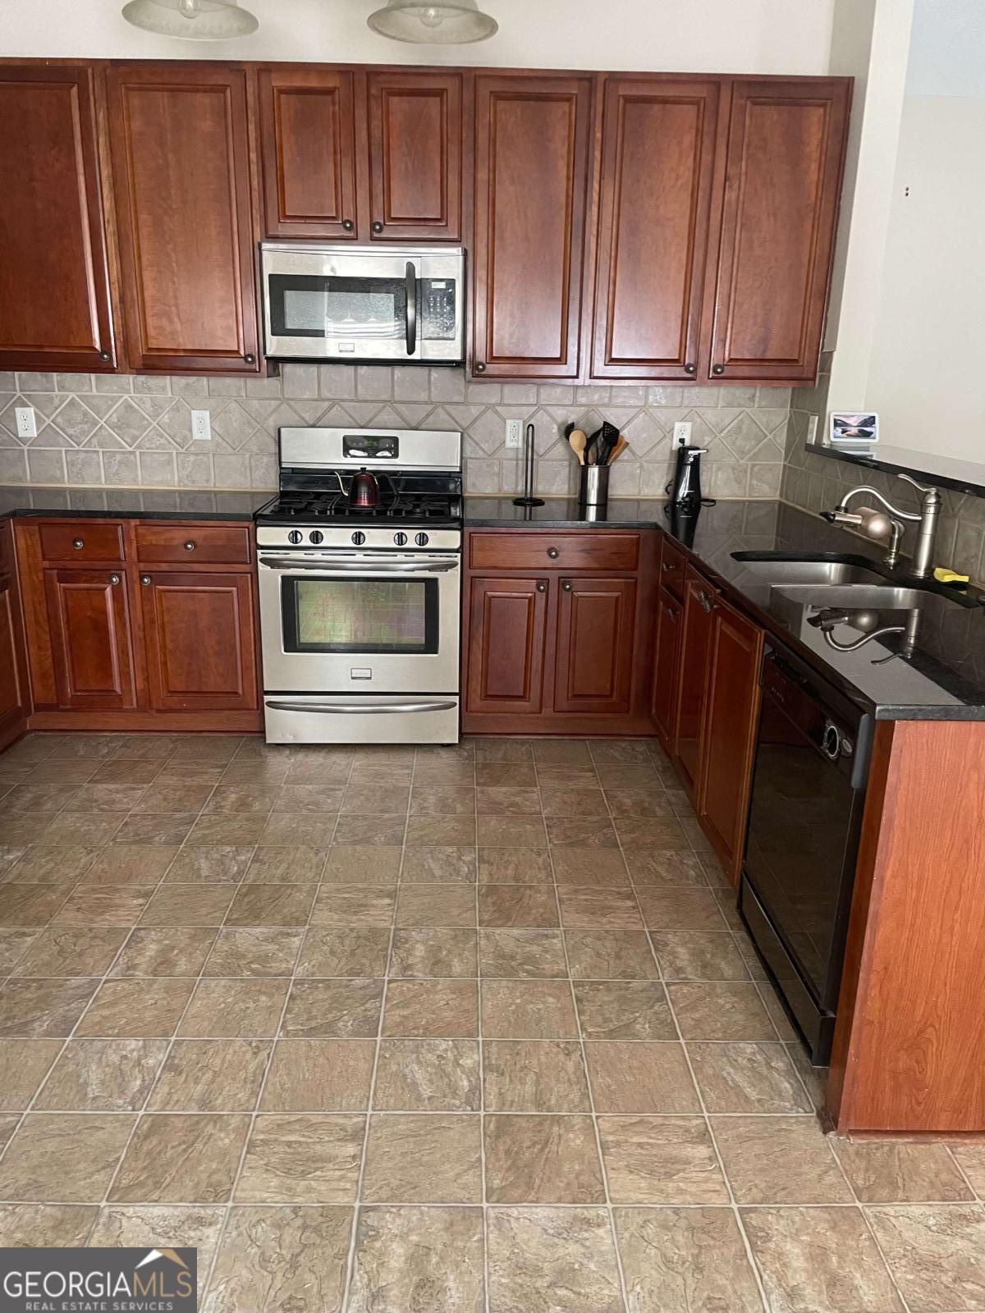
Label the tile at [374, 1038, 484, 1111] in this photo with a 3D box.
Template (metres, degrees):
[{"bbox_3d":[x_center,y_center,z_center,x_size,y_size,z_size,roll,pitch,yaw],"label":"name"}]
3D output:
[{"bbox_3d":[-0.139,0.910,2.136,0.228,0.010,0.227,1,17,-2],"label":"tile"}]

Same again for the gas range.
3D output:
[{"bbox_3d":[-0.506,-0.292,4.009,0.758,1.185,0.693,1,17,-2],"label":"gas range"}]

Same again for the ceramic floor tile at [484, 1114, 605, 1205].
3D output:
[{"bbox_3d":[0.097,0.970,1.901,0.226,0.010,0.226,1,17,-2],"label":"ceramic floor tile"}]

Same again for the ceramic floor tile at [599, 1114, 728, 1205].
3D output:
[{"bbox_3d":[0.328,0.983,1.930,0.228,0.010,0.227,1,17,-2],"label":"ceramic floor tile"}]

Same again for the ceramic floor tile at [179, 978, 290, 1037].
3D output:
[{"bbox_3d":[-0.607,0.836,2.344,0.222,0.010,0.222,1,17,-2],"label":"ceramic floor tile"}]

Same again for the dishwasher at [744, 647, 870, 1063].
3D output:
[{"bbox_3d":[0.958,0.430,2.218,0.603,0.843,0.601,1,17,-2],"label":"dishwasher"}]

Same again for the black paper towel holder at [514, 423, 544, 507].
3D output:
[{"bbox_3d":[0.152,-0.787,4.045,0.134,0.323,0.134,1,17,-2],"label":"black paper towel holder"}]

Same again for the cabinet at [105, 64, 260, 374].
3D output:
[{"bbox_3d":[-1.125,-1.632,3.780,0.534,1.053,0.342,1,17,-2],"label":"cabinet"}]

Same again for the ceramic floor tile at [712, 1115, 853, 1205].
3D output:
[{"bbox_3d":[0.559,0.988,1.938,0.222,0.010,0.222,1,17,-2],"label":"ceramic floor tile"}]

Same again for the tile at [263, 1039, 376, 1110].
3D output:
[{"bbox_3d":[-0.370,0.907,2.129,0.228,0.010,0.227,1,17,-2],"label":"tile"}]

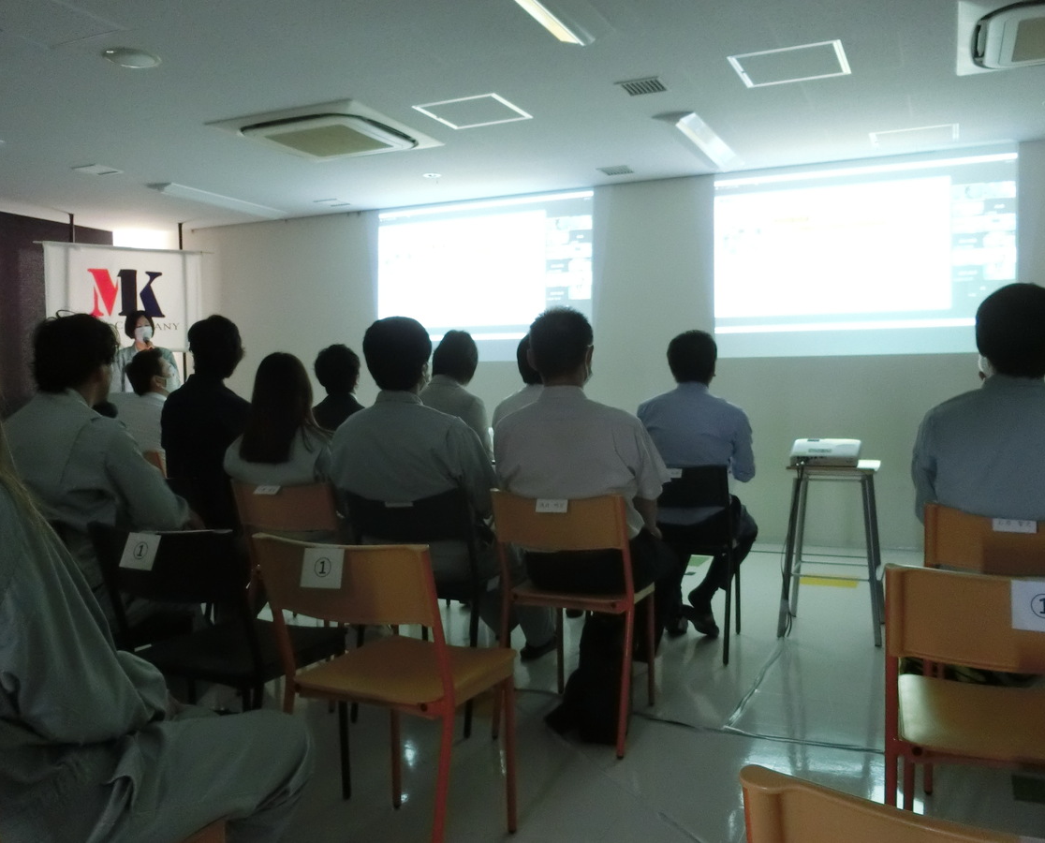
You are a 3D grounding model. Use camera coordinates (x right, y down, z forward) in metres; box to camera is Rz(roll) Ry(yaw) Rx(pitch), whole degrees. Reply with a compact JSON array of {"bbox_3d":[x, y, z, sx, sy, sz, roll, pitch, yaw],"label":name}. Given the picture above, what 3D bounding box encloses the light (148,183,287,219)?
[{"bbox_3d":[-2.204,-1.595,6.955,0.220,0.070,1.240,0,2,24],"label":"light"}]

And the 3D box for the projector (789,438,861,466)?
[{"bbox_3d":[1.308,0.127,4.098,0.290,0.080,0.240,0,10,22],"label":"projector"}]

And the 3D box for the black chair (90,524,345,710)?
[{"bbox_3d":[-0.665,0.587,2.211,0.430,0.750,0.500,0,1,20],"label":"black chair"}]

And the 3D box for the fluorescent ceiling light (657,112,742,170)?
[{"bbox_3d":[1.112,-1.642,5.674,0.180,0.080,1.200,1,1,25],"label":"fluorescent ceiling light"}]

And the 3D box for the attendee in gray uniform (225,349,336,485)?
[{"bbox_3d":[-0.738,0.374,3.642,0.430,1.240,0.720,0,2,26],"label":"attendee in gray uniform"}]

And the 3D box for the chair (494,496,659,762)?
[{"bbox_3d":[0.213,0.608,3.124,0.445,0.780,0.530,0,2,24],"label":"chair"}]

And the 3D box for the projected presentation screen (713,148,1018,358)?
[{"bbox_3d":[2.145,-1.039,6.048,1.830,1.220,0.030,1,1,25],"label":"projected presentation screen"}]

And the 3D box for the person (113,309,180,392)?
[{"bbox_3d":[-2.571,0.095,6.412,0.450,1.660,0.320,-2,2,-29],"label":"person"}]

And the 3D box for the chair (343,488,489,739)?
[{"bbox_3d":[-0.278,0.609,3.324,0.445,0.780,0.530,0,2,20],"label":"chair"}]

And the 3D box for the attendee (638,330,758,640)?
[{"bbox_3d":[0.763,0.280,3.917,0.500,1.285,0.700,1,1,25],"label":"attendee"}]

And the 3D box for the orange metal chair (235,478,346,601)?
[{"bbox_3d":[-0.730,0.608,3.538,0.445,0.780,0.530,0,2,24],"label":"orange metal chair"}]

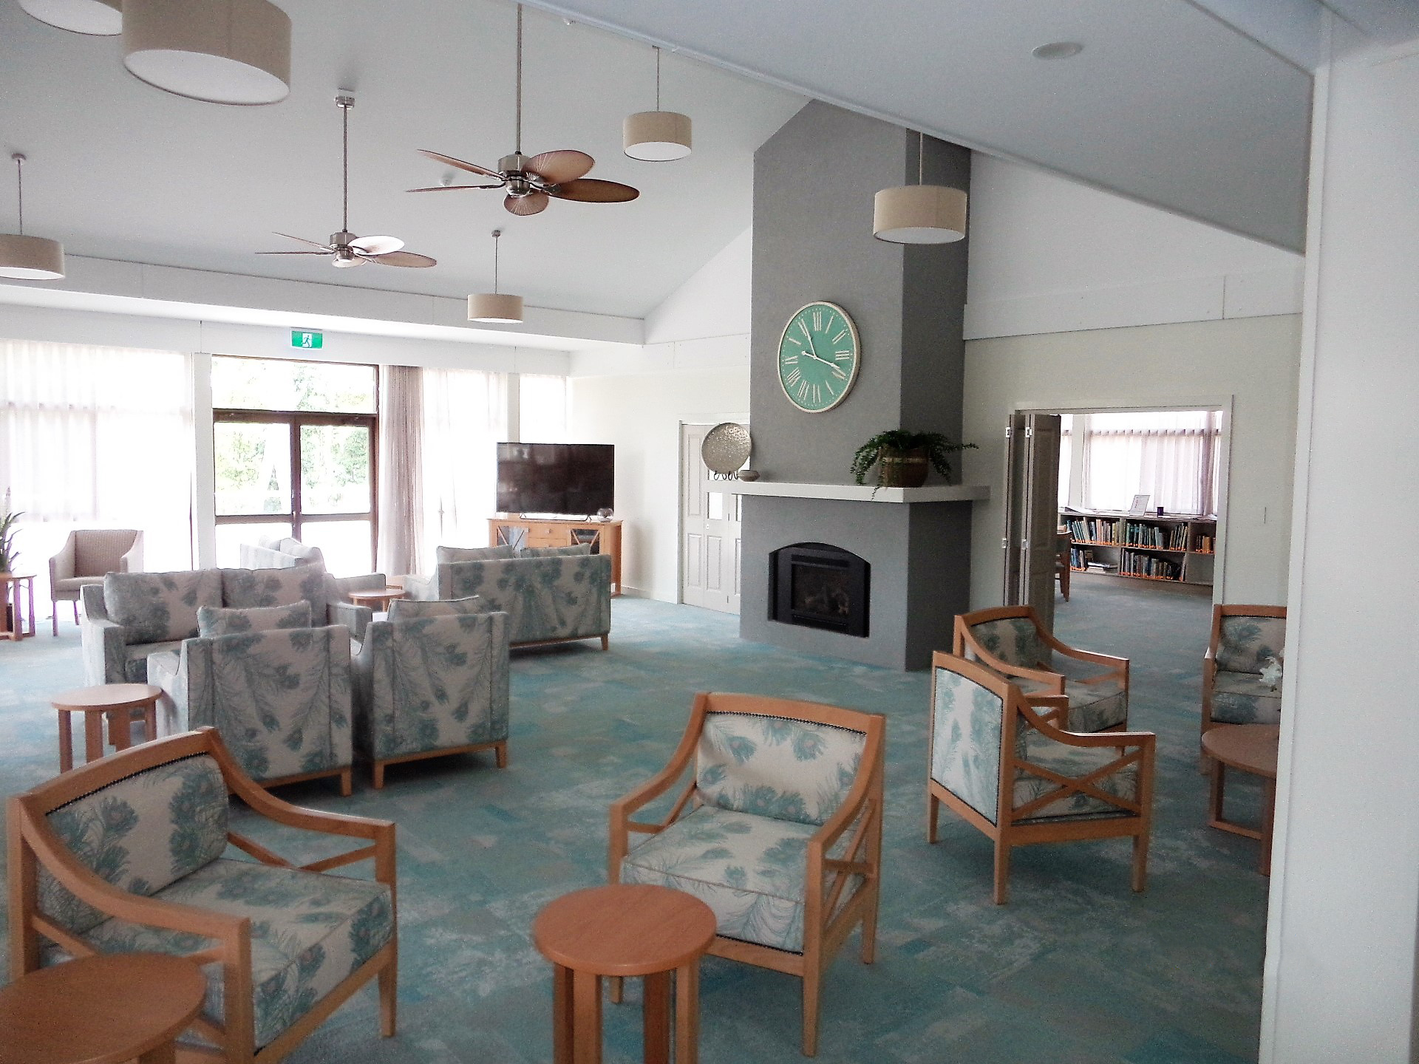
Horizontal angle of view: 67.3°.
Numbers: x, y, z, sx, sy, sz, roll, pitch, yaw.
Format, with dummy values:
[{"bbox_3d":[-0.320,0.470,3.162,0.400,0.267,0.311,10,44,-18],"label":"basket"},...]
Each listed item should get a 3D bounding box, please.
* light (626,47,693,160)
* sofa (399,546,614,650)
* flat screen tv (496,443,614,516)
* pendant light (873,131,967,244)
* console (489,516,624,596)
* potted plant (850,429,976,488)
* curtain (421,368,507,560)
[{"bbox_3d":[-0.381,-3.177,7.826,0.501,0.768,0.501,1,5,0],"label":"light"},{"bbox_3d":[-1.693,0.598,9.000,1.518,0.865,0.802,-3,6,-35],"label":"sofa"},{"bbox_3d":[-1.777,-0.599,12.235,1.471,0.842,0.100,2,5,16],"label":"flat screen tv"},{"bbox_3d":[1.188,-2.019,5.974,0.500,0.708,0.500,1,4,0],"label":"pendant light"},{"bbox_3d":[-1.812,0.303,12.612,1.522,0.873,0.477,2,5,19],"label":"console"},{"bbox_3d":[1.564,-0.570,8.238,0.679,0.462,0.794,-4,6,-42],"label":"potted plant"},{"bbox_3d":[-2.842,-0.595,12.497,1.088,2.544,0.100,-3,6,-40],"label":"curtain"}]

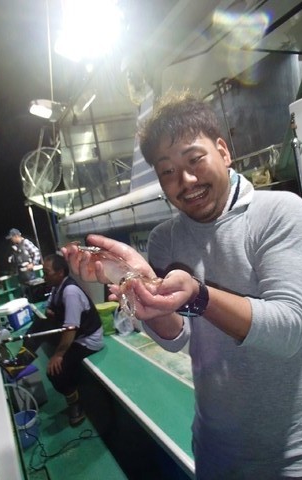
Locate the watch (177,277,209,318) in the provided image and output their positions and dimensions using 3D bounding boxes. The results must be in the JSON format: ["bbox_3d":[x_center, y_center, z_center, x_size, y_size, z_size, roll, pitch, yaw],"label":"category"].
[{"bbox_3d":[0.070,0.098,0.680,0.045,0.059,0.066,24,-25,-34],"label":"watch"}]

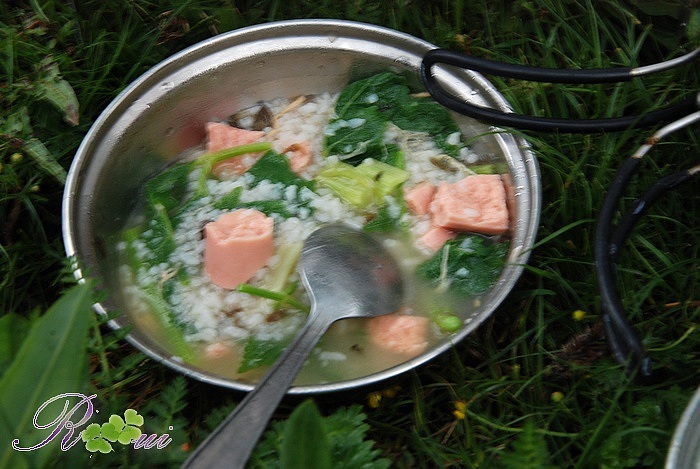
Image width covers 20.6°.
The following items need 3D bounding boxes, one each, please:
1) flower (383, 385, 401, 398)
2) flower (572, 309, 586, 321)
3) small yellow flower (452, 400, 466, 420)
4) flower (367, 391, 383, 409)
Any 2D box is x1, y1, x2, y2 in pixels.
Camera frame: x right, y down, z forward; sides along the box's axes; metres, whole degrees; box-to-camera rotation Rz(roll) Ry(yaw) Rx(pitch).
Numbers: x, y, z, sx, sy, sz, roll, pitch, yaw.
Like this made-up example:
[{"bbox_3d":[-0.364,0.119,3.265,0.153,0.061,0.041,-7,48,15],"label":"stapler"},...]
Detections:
[{"bbox_3d":[0.016,0.060,0.730,0.007,0.005,0.006,-9,51,0],"label":"flower"},{"bbox_3d":[0.087,0.031,0.735,0.005,0.005,0.005,-9,51,0],"label":"flower"},{"bbox_3d":[0.041,0.065,0.714,0.005,0.007,0.006,-9,51,0],"label":"small yellow flower"},{"bbox_3d":[0.009,0.062,0.725,0.006,0.006,0.006,-9,51,0],"label":"flower"}]

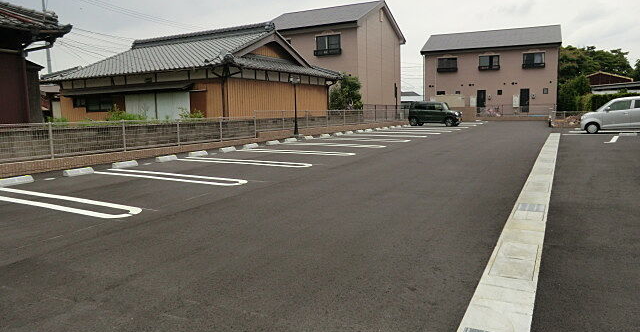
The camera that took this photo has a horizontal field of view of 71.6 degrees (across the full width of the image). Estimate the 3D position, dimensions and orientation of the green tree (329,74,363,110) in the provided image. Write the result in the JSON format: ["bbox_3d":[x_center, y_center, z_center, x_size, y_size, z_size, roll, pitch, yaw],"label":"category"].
[{"bbox_3d":[1.533,-4.048,26.764,1.800,2.900,1.800,3,9,28],"label":"green tree"}]

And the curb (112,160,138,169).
[{"bbox_3d":[-4.655,-0.030,10.640,0.180,0.120,0.560,3,9,28],"label":"curb"}]

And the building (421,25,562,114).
[{"bbox_3d":[17.270,-9.290,44.397,12.100,8.400,9.400,3,9,28],"label":"building"}]

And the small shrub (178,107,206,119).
[{"bbox_3d":[-4.903,-1.896,16.806,0.850,0.750,0.800,3,9,28],"label":"small shrub"}]

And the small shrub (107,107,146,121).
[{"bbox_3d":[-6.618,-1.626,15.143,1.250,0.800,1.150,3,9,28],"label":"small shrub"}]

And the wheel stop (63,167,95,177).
[{"bbox_3d":[-5.119,0.133,9.446,0.180,0.120,0.560,3,9,28],"label":"wheel stop"}]

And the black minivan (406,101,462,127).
[{"bbox_3d":[7.775,-3.548,30.183,3.395,1.665,1.475,3,9,28],"label":"black minivan"}]

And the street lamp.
[{"bbox_3d":[-1.086,-2.614,19.608,0.400,2.740,0.400,3,9,28],"label":"street lamp"}]

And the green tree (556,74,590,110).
[{"bbox_3d":[21.901,-6.057,38.275,2.700,3.600,2.600,3,9,28],"label":"green tree"}]

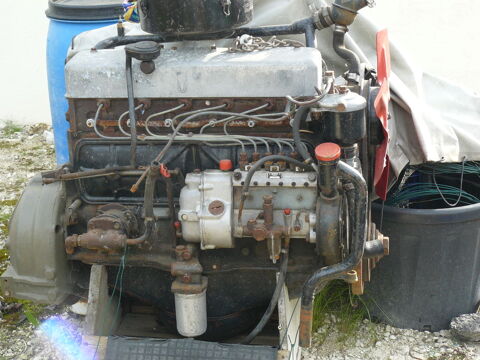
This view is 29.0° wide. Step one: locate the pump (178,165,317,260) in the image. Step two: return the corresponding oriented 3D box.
[{"bbox_3d":[0.020,0.086,2.546,0.361,0.216,0.180,0,17,0],"label":"pump"}]

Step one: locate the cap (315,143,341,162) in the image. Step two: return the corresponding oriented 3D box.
[{"bbox_3d":[0.231,-0.073,2.456,0.067,0.020,0.067,0,32,0],"label":"cap"}]

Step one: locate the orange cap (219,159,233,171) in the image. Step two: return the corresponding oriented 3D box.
[{"bbox_3d":[-0.039,-0.042,2.518,0.034,0.025,0.034,0,17,0],"label":"orange cap"}]

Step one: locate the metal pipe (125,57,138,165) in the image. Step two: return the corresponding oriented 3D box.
[{"bbox_3d":[-0.296,-0.185,2.537,0.026,0.310,0.030,0,17,0],"label":"metal pipe"}]

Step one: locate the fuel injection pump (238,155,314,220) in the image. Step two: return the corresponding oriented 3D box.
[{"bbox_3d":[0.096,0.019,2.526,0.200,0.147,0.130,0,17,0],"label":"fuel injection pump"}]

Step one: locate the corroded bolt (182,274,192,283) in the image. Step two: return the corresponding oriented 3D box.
[{"bbox_3d":[-0.148,0.278,2.626,0.025,0.021,0.020,0,17,0],"label":"corroded bolt"}]

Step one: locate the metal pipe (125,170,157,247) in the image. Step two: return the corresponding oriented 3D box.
[{"bbox_3d":[-0.270,0.076,2.554,0.070,0.206,0.060,0,17,0],"label":"metal pipe"}]

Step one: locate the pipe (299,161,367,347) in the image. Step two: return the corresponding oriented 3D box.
[{"bbox_3d":[0.253,0.207,2.583,0.176,0.515,0.100,0,17,0],"label":"pipe"}]

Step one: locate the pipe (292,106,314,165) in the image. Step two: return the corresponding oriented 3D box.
[{"bbox_3d":[0.171,-0.121,2.514,0.052,0.144,0.070,0,17,0],"label":"pipe"}]

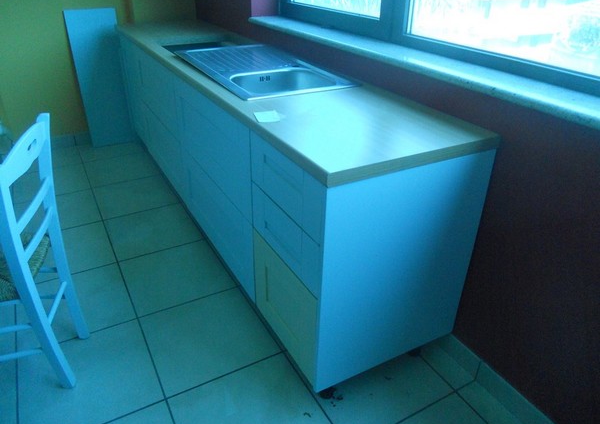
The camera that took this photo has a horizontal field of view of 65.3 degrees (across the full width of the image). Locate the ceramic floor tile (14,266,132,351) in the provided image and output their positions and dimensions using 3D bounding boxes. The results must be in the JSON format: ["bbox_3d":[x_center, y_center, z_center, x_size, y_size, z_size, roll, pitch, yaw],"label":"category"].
[{"bbox_3d":[-1.009,0.413,2.094,0.459,0.010,0.459,-14,33,-25],"label":"ceramic floor tile"}]

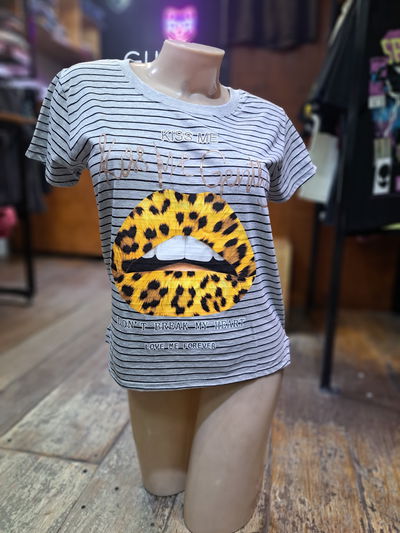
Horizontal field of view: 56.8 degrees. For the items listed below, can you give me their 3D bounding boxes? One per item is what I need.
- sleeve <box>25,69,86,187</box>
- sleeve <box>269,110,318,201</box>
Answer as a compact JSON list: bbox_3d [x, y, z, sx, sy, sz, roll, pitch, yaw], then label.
[{"bbox_3d":[-0.238,-0.226,0.610,0.088,0.178,0.120,-3,10,-24],"label":"sleeve"},{"bbox_3d":[0.184,-0.229,0.775,0.088,0.178,0.120,-3,10,-24],"label":"sleeve"}]

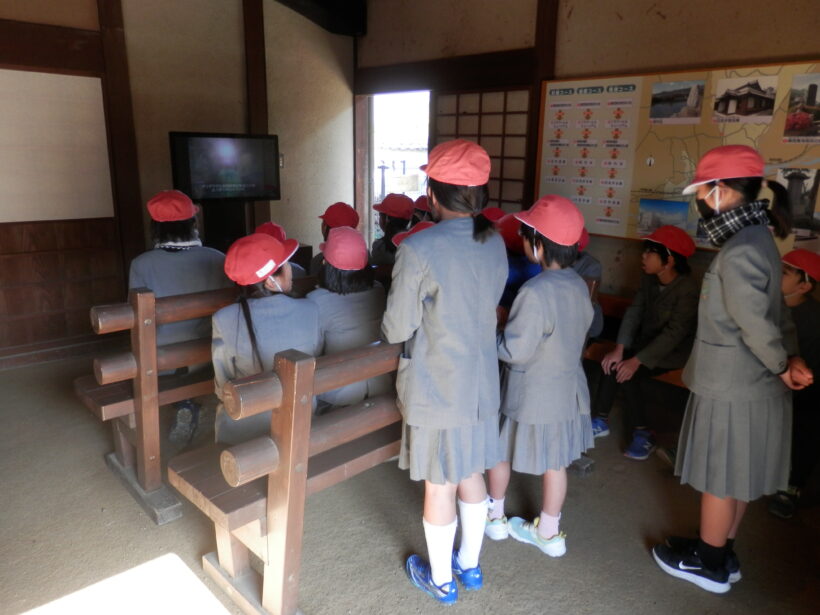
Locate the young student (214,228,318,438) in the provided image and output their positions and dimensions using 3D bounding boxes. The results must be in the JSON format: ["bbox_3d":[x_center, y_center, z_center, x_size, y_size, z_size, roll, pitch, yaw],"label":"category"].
[{"bbox_3d":[-0.566,0.291,2.157,0.400,1.130,0.600,-9,17,-34],"label":"young student"}]

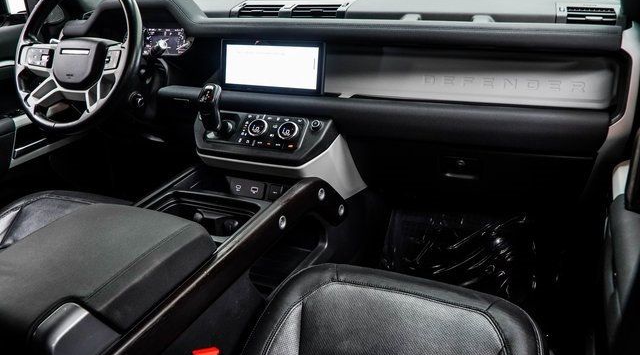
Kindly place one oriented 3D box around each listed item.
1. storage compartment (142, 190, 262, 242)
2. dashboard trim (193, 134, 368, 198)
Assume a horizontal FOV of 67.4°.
[{"bbox_3d":[-0.235,0.096,0.928,0.209,0.087,0.163,7,22,18],"label":"storage compartment"},{"bbox_3d":[-0.103,-0.040,1.150,0.383,0.163,0.194,7,22,18],"label":"dashboard trim"}]

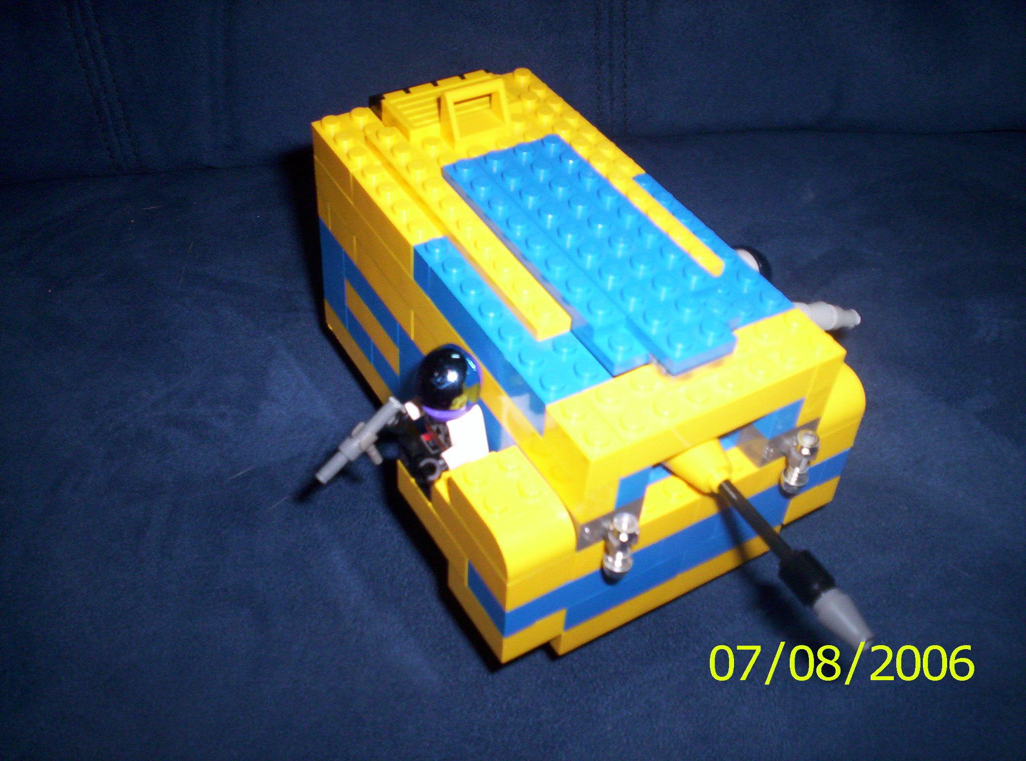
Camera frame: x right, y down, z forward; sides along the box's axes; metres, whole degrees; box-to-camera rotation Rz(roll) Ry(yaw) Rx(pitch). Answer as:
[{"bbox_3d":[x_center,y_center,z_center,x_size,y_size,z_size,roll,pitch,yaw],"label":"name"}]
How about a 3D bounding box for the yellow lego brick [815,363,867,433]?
[{"bbox_3d":[0.069,0.001,0.254,0.016,0.011,0.024,-21,50,-24],"label":"yellow lego brick"}]

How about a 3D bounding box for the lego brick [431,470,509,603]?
[{"bbox_3d":[-0.002,0.031,0.231,0.016,0.010,0.032,-21,50,-24],"label":"lego brick"}]

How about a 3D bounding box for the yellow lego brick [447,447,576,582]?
[{"bbox_3d":[0.000,0.026,0.222,0.016,0.011,0.024,-21,50,-24],"label":"yellow lego brick"}]

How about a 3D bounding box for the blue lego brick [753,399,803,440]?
[{"bbox_3d":[0.056,0.005,0.236,0.008,0.010,0.010,-21,50,-24],"label":"blue lego brick"}]

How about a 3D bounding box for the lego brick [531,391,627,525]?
[{"bbox_3d":[0.013,0.015,0.214,0.008,0.021,0.016,-21,50,-24],"label":"lego brick"}]

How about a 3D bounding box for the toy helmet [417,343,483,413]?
[{"bbox_3d":[-0.013,0.000,0.230,0.014,0.015,0.014,8,44,3],"label":"toy helmet"}]

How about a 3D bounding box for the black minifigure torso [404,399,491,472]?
[{"bbox_3d":[-0.014,0.011,0.239,0.017,0.013,0.011,8,44,3],"label":"black minifigure torso"}]

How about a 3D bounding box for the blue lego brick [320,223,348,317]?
[{"bbox_3d":[-0.043,-0.032,0.305,0.015,0.029,0.016,-21,50,-24],"label":"blue lego brick"}]

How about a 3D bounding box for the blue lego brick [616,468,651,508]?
[{"bbox_3d":[0.022,0.018,0.219,0.008,0.010,0.010,-21,50,-24],"label":"blue lego brick"}]

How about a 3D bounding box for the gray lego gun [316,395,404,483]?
[{"bbox_3d":[-0.033,0.015,0.240,0.025,0.013,0.005,-45,60,-11],"label":"gray lego gun"}]

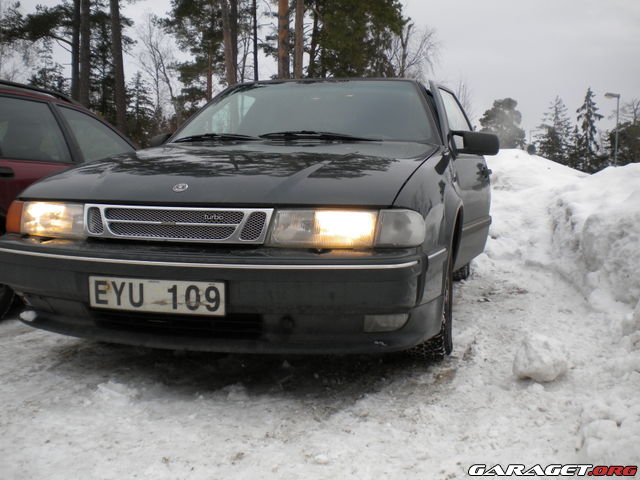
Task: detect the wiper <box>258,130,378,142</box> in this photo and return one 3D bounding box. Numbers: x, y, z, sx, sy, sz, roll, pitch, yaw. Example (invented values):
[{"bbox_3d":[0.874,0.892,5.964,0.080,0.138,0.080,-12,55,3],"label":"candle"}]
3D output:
[{"bbox_3d":[0.004,-0.513,3.235,0.613,0.060,0.090,1,4,6],"label":"wiper"}]

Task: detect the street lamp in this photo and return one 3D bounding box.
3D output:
[{"bbox_3d":[16.239,-4.945,36.227,0.850,6.480,0.250,0,4,-6],"label":"street lamp"}]

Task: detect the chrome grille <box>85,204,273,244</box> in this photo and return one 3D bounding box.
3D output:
[{"bbox_3d":[-0.500,-0.054,2.177,0.700,0.130,0.070,2,4,15],"label":"chrome grille"}]

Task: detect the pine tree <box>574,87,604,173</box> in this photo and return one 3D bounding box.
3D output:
[{"bbox_3d":[21.583,-7.534,52.331,2.900,9.470,2.900,0,4,0],"label":"pine tree"}]

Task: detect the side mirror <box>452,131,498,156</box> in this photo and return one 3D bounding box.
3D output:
[{"bbox_3d":[0.813,-0.507,3.394,0.250,0.125,0.130,2,4,23],"label":"side mirror"}]

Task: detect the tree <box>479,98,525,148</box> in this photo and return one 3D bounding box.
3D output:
[{"bbox_3d":[20.266,-9.990,72.404,5.400,11.540,5.200,0,4,0],"label":"tree"}]

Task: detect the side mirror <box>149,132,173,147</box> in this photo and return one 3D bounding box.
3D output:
[{"bbox_3d":[-0.929,-0.580,3.924,0.240,0.125,0.130,2,4,15],"label":"side mirror"}]

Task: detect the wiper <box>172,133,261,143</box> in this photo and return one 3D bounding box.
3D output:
[{"bbox_3d":[-0.560,-0.531,3.440,0.612,0.060,0.090,3,5,34],"label":"wiper"}]

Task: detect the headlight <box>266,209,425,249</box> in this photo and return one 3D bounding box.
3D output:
[{"bbox_3d":[0.100,-0.041,2.112,0.480,0.140,0.190,1,4,12],"label":"headlight"}]

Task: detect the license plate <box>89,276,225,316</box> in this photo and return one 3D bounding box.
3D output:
[{"bbox_3d":[-0.530,0.180,2.091,0.480,0.110,0.015,2,4,15],"label":"license plate"}]

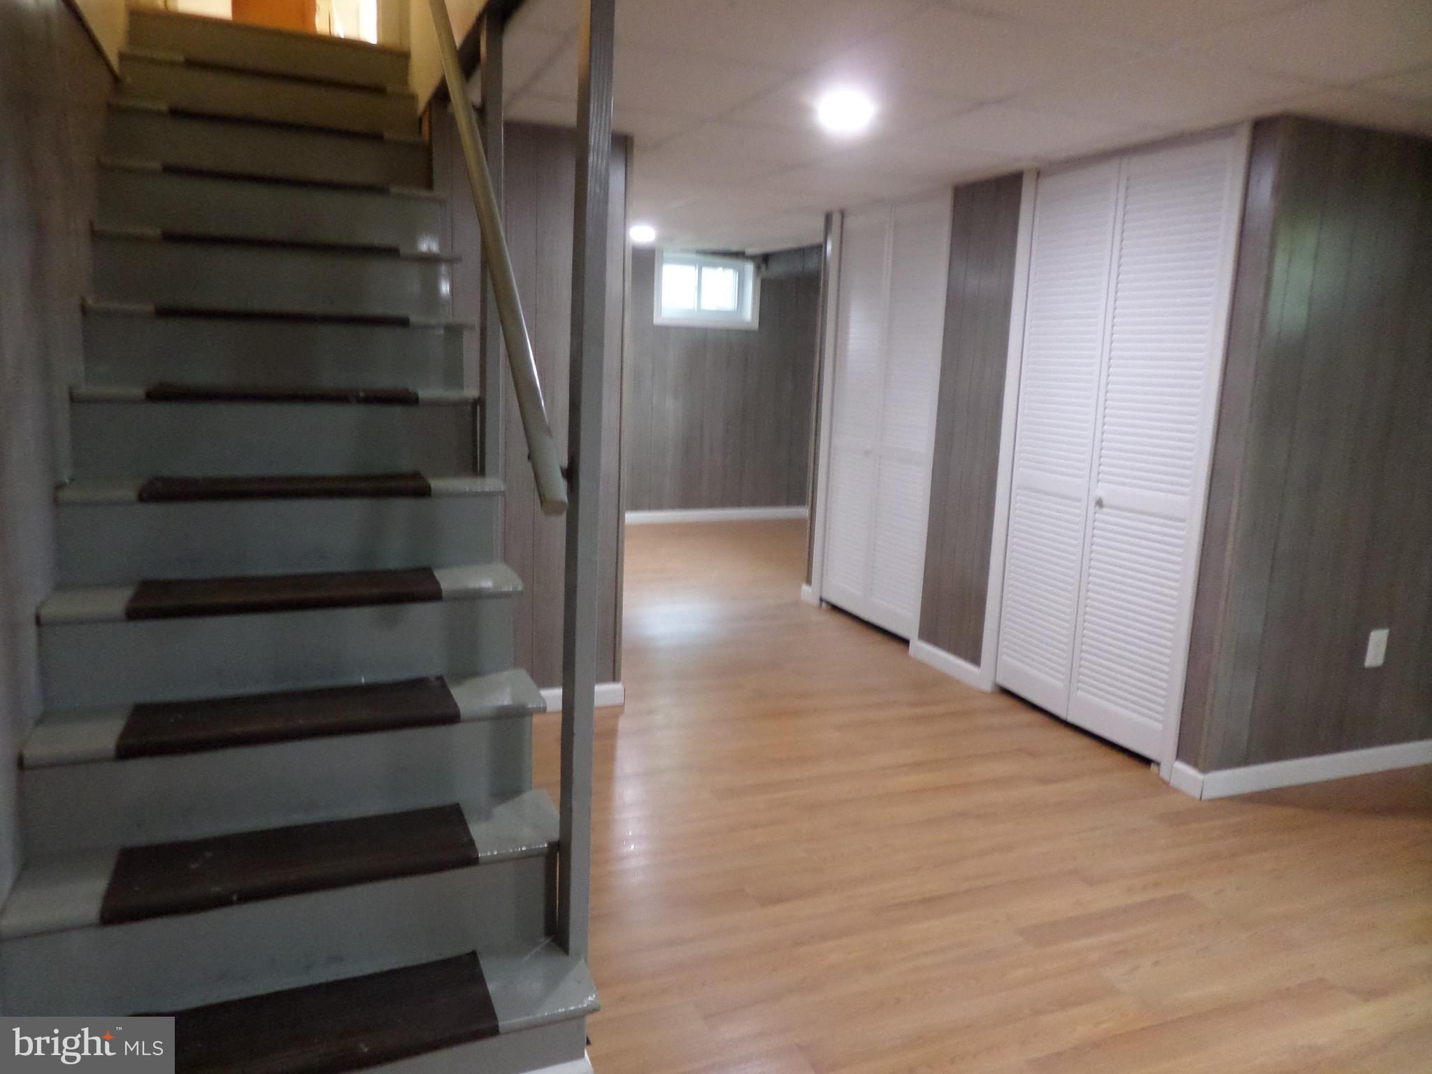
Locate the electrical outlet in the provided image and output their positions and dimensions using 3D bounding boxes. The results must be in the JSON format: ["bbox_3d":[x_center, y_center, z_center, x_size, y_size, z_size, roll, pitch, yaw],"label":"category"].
[{"bbox_3d":[2.211,0.372,3.326,0.076,0.120,0.010,-2,11,-22],"label":"electrical outlet"}]

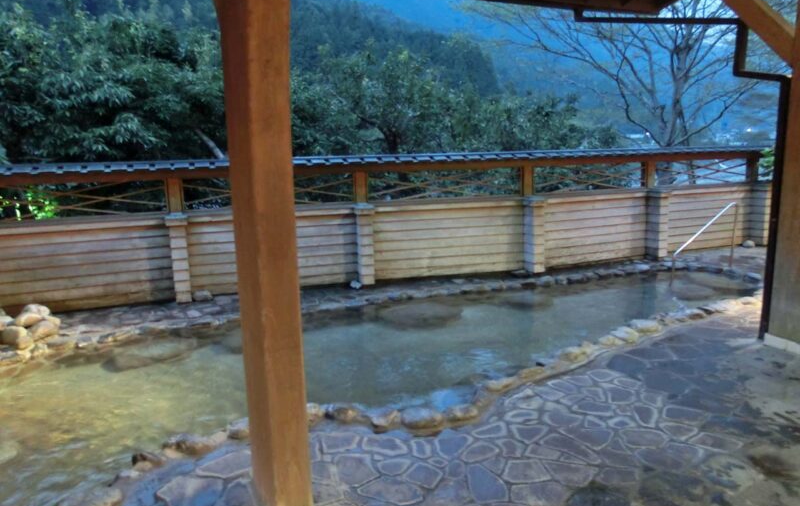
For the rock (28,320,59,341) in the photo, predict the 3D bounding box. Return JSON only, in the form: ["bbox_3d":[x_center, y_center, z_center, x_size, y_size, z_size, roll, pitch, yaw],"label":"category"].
[{"bbox_3d":[-2.908,0.636,4.540,0.193,0.173,0.145,-5,10,-19],"label":"rock"}]

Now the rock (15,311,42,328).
[{"bbox_3d":[-3.150,0.569,4.711,0.200,0.120,0.150,-4,10,-15],"label":"rock"}]

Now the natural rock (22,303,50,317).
[{"bbox_3d":[-3.188,0.515,4.868,0.202,0.125,0.152,-2,10,-5],"label":"natural rock"}]

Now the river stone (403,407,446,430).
[{"bbox_3d":[0.126,0.891,2.965,0.225,0.101,0.157,-2,10,-6],"label":"river stone"}]

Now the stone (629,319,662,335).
[{"bbox_3d":[2.051,0.621,4.635,0.288,0.102,0.187,-6,11,-24],"label":"stone"}]

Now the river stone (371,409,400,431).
[{"bbox_3d":[-0.081,0.934,3.079,0.166,0.111,0.132,-2,10,-5],"label":"river stone"}]

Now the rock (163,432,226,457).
[{"bbox_3d":[-1.035,0.975,2.792,0.294,0.090,0.147,-6,11,-24],"label":"rock"}]

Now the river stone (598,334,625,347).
[{"bbox_3d":[1.669,0.693,4.358,0.217,0.073,0.162,-7,11,-29],"label":"river stone"}]

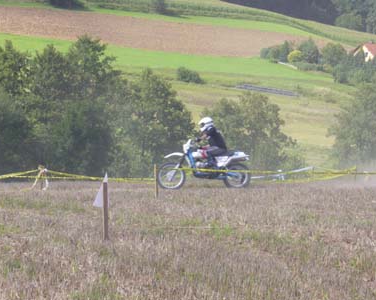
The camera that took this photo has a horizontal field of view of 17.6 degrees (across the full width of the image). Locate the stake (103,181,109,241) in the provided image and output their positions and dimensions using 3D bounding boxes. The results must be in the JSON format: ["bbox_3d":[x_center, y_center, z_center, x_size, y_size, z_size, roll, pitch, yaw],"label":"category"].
[{"bbox_3d":[-1.032,0.773,15.300,0.050,0.740,0.045,-1,1,0],"label":"stake"}]

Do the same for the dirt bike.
[{"bbox_3d":[0.377,0.325,28.200,2.160,1.160,0.830,-1,1,-3],"label":"dirt bike"}]

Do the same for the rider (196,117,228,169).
[{"bbox_3d":[0.546,-0.174,28.200,0.700,1.200,0.720,-1,1,-3],"label":"rider"}]

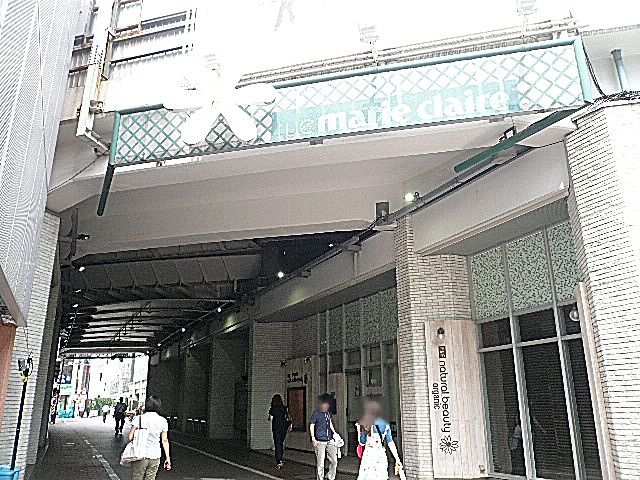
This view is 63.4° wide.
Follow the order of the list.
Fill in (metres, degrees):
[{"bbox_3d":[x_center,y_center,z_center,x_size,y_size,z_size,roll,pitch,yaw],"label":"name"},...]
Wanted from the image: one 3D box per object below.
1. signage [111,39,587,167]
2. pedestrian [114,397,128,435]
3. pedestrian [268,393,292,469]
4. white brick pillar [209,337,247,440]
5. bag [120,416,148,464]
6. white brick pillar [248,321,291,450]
[{"bbox_3d":[0.088,-1.937,7.616,7.000,1.020,0.200,-5,-18,13],"label":"signage"},{"bbox_3d":[-9.398,8.309,24.510,0.600,1.700,0.400,6,-18,-21],"label":"pedestrian"},{"bbox_3d":[-0.934,4.526,12.235,0.540,1.630,0.380,7,-19,-24],"label":"pedestrian"},{"bbox_3d":[-3.941,6.286,22.032,1.500,4.050,0.650,0,-17,0],"label":"white brick pillar"},{"bbox_3d":[-2.280,2.464,6.362,0.340,0.560,0.160,5,-18,-16],"label":"bag"},{"bbox_3d":[-1.685,4.779,17.294,1.350,4.100,0.600,0,-17,0],"label":"white brick pillar"}]

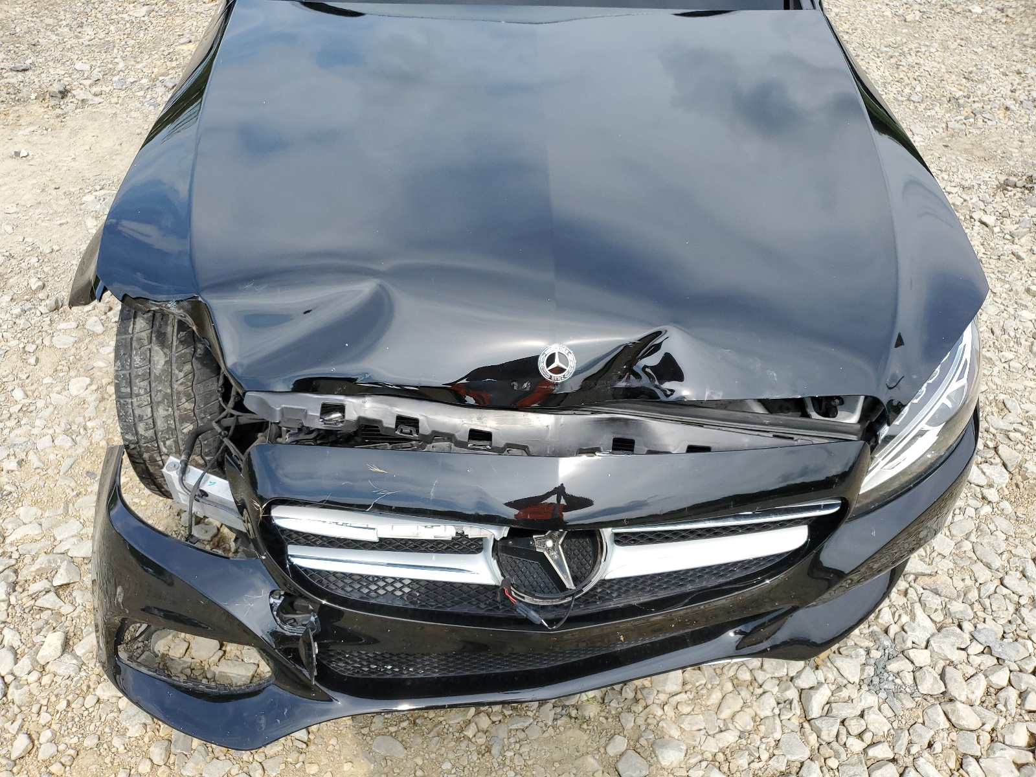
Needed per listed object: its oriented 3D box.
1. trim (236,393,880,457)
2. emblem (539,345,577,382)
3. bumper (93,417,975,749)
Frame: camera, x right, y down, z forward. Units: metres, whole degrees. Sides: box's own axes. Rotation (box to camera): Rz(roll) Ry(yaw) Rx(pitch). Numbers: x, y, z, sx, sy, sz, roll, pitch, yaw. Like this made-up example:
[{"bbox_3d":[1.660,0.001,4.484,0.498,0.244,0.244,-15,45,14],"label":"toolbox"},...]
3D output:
[{"bbox_3d":[0.063,0.059,1.280,1.000,0.100,0.130,1,42,1],"label":"trim"},{"bbox_3d":[0.059,-0.038,1.180,0.057,0.057,0.008,0,3,3],"label":"emblem"},{"bbox_3d":[0.030,0.267,1.452,1.800,0.570,0.550,-3,42,-3],"label":"bumper"}]

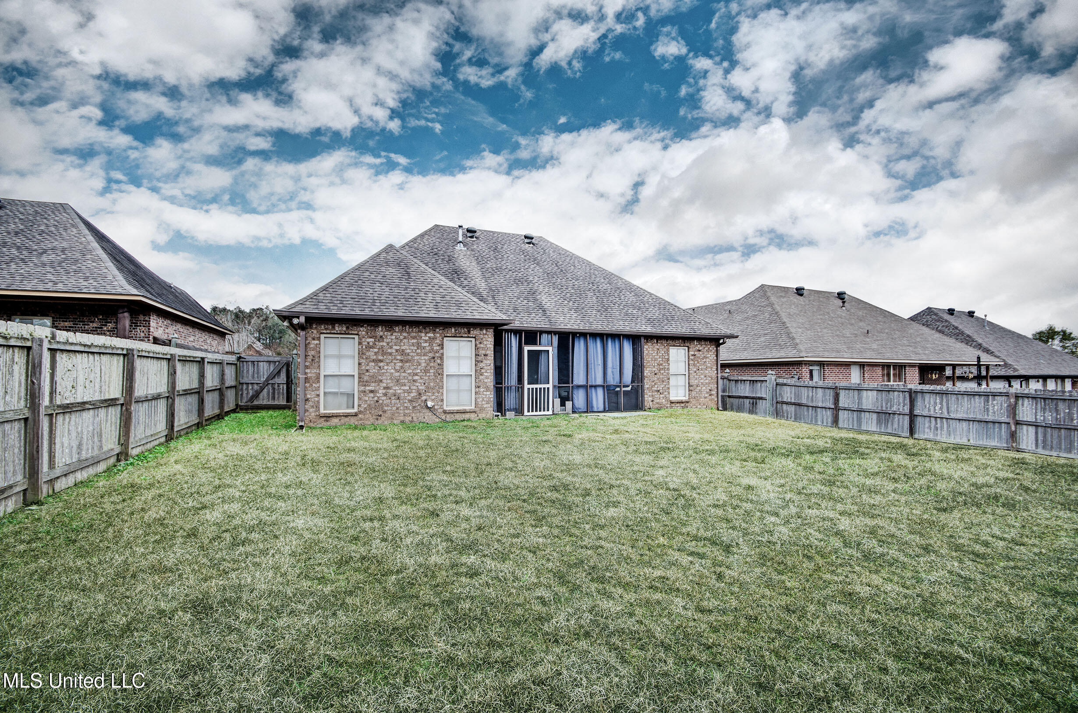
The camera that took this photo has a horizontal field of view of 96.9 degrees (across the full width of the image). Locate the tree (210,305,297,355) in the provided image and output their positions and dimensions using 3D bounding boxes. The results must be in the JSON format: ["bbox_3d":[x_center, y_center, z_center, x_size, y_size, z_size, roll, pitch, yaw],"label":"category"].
[{"bbox_3d":[-47.764,-2.042,79.760,13.789,13.129,10.886,1,-2,-31],"label":"tree"}]

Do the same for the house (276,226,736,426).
[{"bbox_3d":[-1.614,-1.528,19.128,14.635,7.040,12.928,1,-2,-24],"label":"house"}]

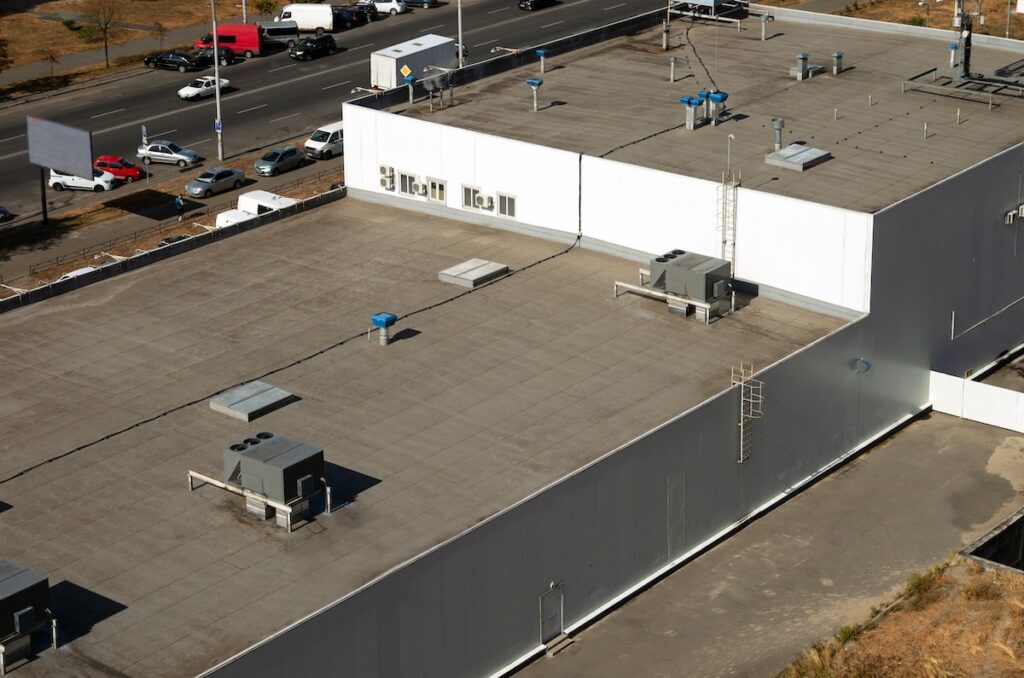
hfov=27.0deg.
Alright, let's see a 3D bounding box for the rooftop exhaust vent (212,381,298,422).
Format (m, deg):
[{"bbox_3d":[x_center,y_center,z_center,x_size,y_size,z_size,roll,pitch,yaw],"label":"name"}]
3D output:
[{"bbox_3d":[-11.143,2.692,91.597,2.311,0.346,2.775,16,26,36],"label":"rooftop exhaust vent"}]

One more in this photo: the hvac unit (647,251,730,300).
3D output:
[{"bbox_3d":[8.310,-2.967,99.172,3.110,1.355,2.040,16,26,36],"label":"hvac unit"}]

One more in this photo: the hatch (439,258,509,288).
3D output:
[{"bbox_3d":[-1.842,-3.219,104.022,2.140,0.365,2.730,15,26,35],"label":"hatch"}]

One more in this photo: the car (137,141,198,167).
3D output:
[{"bbox_3d":[-23.889,-12.910,147.991,4.250,1.420,1.700,4,21,12],"label":"car"}]

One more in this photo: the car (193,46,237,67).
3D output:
[{"bbox_3d":[-25.031,-23.614,177.039,3.950,1.450,1.680,1,21,5],"label":"car"}]

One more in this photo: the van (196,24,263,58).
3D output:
[{"bbox_3d":[-23.554,-24.949,177.788,5.350,2.500,1.980,2,21,7],"label":"van"}]

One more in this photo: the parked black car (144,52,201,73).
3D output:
[{"bbox_3d":[-27.978,-22.956,175.460,4.250,1.410,1.720,7,22,18],"label":"parked black car"}]

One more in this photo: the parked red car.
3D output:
[{"bbox_3d":[-26.935,-11.799,146.299,3.880,1.500,1.690,6,22,16],"label":"parked red car"}]

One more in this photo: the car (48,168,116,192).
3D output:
[{"bbox_3d":[-28.818,-10.866,142.663,4.250,1.540,1.780,2,21,6],"label":"car"}]

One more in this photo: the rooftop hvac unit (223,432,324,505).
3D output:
[{"bbox_3d":[-9.093,4.889,81.650,3.211,1.414,2.217,16,26,36],"label":"rooftop hvac unit"}]

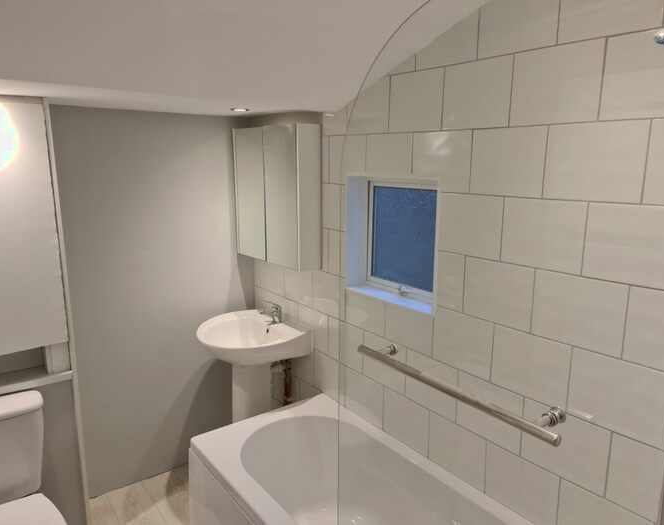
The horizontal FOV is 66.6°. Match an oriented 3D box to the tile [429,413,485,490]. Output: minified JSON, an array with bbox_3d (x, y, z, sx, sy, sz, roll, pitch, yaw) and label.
[{"bbox_3d":[0.445,0.664,1.804,0.010,0.199,0.253,-8,14,-36],"label":"tile"}]

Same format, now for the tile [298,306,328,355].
[{"bbox_3d":[-0.090,0.323,2.475,0.010,0.199,0.253,-8,14,-36],"label":"tile"}]

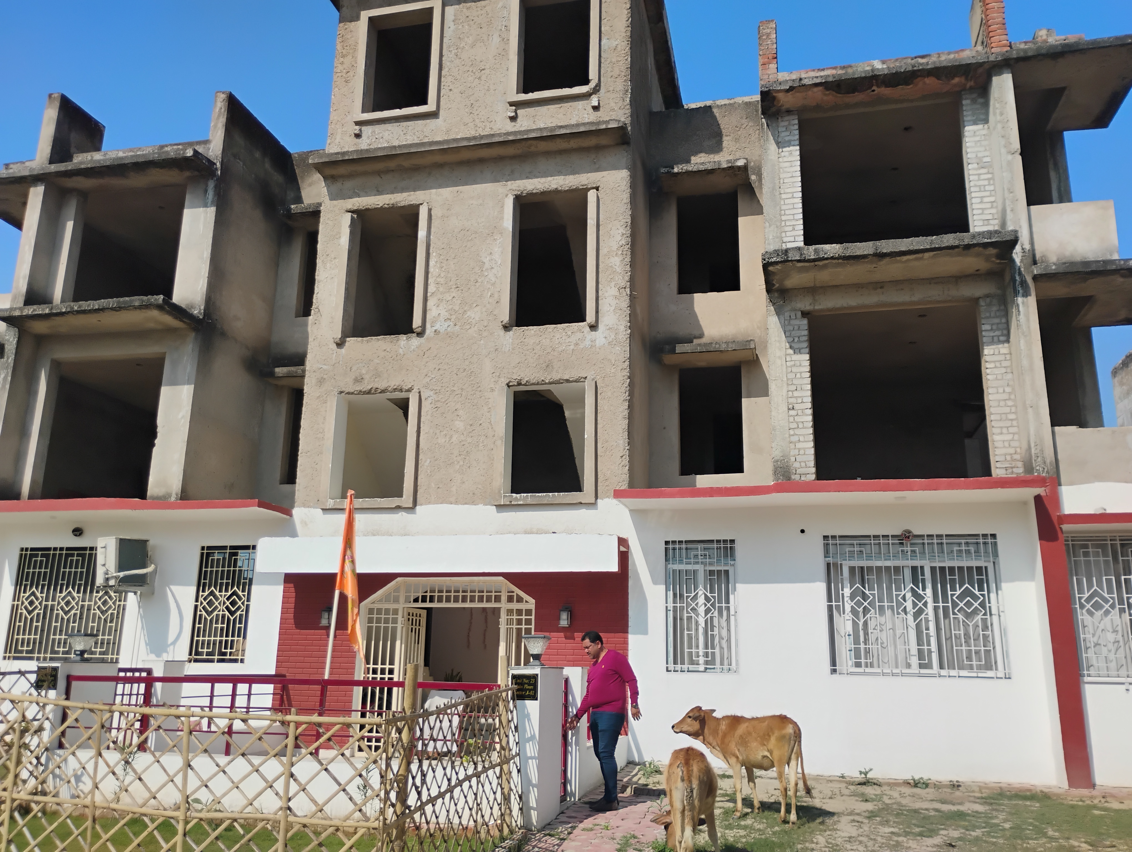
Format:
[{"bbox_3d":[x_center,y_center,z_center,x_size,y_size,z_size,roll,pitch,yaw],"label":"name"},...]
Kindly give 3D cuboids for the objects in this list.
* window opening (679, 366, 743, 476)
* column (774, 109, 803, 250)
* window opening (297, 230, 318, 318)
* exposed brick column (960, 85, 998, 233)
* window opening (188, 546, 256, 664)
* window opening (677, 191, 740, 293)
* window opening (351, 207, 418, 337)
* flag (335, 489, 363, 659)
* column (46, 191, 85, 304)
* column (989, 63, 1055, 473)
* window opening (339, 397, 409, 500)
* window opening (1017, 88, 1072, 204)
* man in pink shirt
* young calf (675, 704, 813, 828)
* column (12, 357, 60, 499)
[{"bbox_3d":[2.353,-0.074,14.843,1.002,1.798,0.237,-2,-14,14],"label":"window opening"},{"bbox_3d":[3.263,-3.432,13.313,0.289,2.324,0.237,-2,-14,14],"label":"column"},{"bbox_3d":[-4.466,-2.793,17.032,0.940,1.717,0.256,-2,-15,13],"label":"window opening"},{"bbox_3d":[5.701,-3.485,12.660,0.307,2.351,0.266,-2,-15,13],"label":"exposed brick column"},{"bbox_3d":[-5.170,2.674,13.808,0.929,1.735,0.052,-2,-14,14],"label":"window opening"},{"bbox_3d":[2.457,-3.129,15.818,1.026,1.883,0.226,-2,-15,13],"label":"window opening"},{"bbox_3d":[-2.870,-2.400,14.561,1.155,2.126,0.307,-2,-15,13],"label":"window opening"},{"bbox_3d":[-2.071,1.430,8.858,0.320,1.600,0.180,-2,-15,13],"label":"flag"},{"bbox_3d":[-8.894,-2.969,16.287,0.311,2.368,0.252,-2,-14,14],"label":"column"},{"bbox_3d":[5.908,-2.046,11.999,0.263,5.683,0.488,-2,-14,14],"label":"column"},{"bbox_3d":[-2.988,0.324,14.142,1.227,1.654,0.263,-2,-15,13],"label":"window opening"},{"bbox_3d":[6.594,-3.708,12.588,0.675,1.860,0.307,-2,-15,13],"label":"window opening"},{"bbox_3d":[0.360,2.839,8.931,0.660,1.642,0.560,9,-16,-28],"label":"man in pink shirt"},{"bbox_3d":[1.586,3.123,8.570,1.460,0.930,0.360,-12,-19,44],"label":"young calf"},{"bbox_3d":[-8.951,0.118,15.550,0.311,2.531,0.252,-2,-14,14],"label":"column"}]

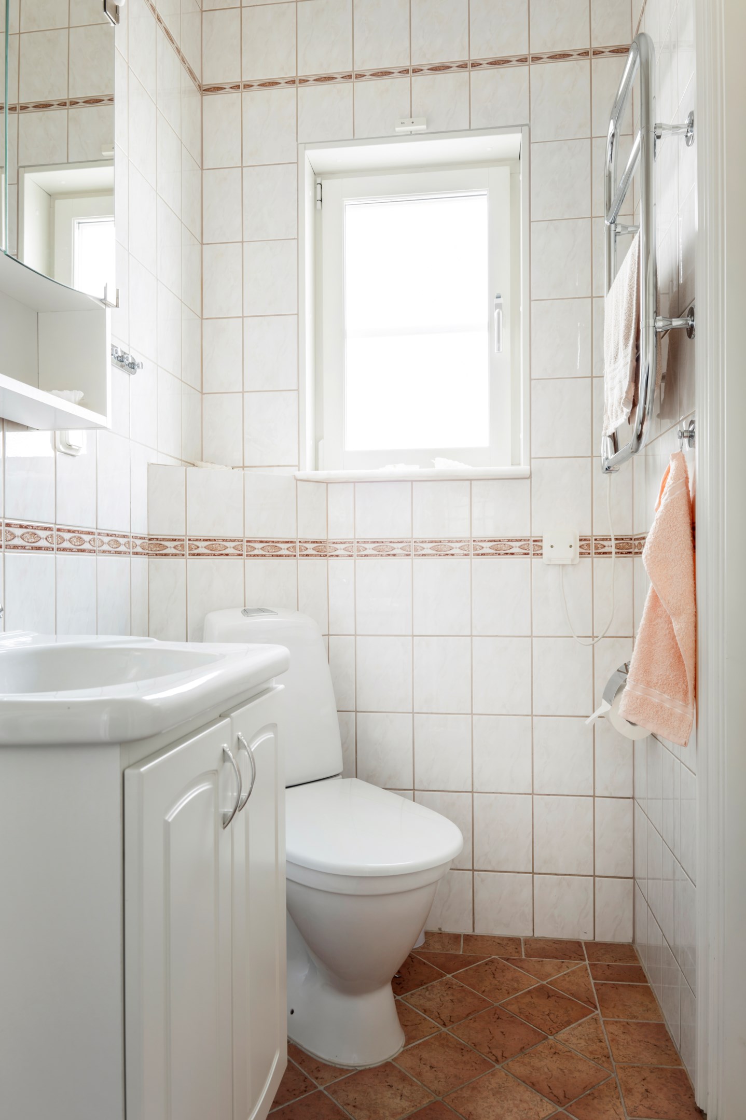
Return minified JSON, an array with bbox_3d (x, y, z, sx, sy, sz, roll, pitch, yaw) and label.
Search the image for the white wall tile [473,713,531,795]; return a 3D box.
[{"bbox_3d":[0.334,0.500,1.923,0.149,0.198,0.010,0,0,8],"label":"white wall tile"}]

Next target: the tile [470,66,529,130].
[{"bbox_3d":[0.325,-1.185,1.916,0.150,0.151,0.009,0,0,8],"label":"tile"}]

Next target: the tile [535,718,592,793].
[{"bbox_3d":[0.484,0.499,1.901,0.149,0.199,0.010,0,0,8],"label":"tile"}]

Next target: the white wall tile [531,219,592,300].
[{"bbox_3d":[0.476,-0.760,1.892,0.149,0.199,0.009,0,0,8],"label":"white wall tile"}]

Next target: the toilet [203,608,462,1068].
[{"bbox_3d":[-0.092,0.539,1.583,0.384,0.841,0.646,0,0,-37],"label":"toilet"}]

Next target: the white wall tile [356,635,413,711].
[{"bbox_3d":[0.030,0.300,1.974,0.149,0.199,0.010,0,0,8],"label":"white wall tile"}]

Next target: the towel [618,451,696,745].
[{"bbox_3d":[0.518,0.062,1.386,0.111,0.515,0.237,0,0,8],"label":"towel"}]

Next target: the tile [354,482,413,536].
[{"bbox_3d":[0.029,-0.130,1.962,0.150,0.149,0.009,0,0,8],"label":"tile"}]

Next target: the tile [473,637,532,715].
[{"bbox_3d":[0.333,0.298,1.922,0.149,0.199,0.010,0,0,8],"label":"tile"}]

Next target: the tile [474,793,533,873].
[{"bbox_3d":[0.334,0.701,1.923,0.149,0.198,0.010,0,0,8],"label":"tile"}]

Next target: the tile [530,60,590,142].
[{"bbox_3d":[0.476,-1.162,1.898,0.149,0.196,0.010,0,0,8],"label":"tile"}]

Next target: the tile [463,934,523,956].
[{"bbox_3d":[0.301,0.976,1.879,0.148,0.010,0.093,0,0,8],"label":"tile"}]

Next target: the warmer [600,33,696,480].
[{"bbox_3d":[0.557,-0.610,1.541,0.093,0.828,0.417,0,0,8],"label":"warmer"}]

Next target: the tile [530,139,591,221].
[{"bbox_3d":[0.480,-0.972,1.915,0.149,0.198,0.010,0,0,8],"label":"tile"}]

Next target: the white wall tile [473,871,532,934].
[{"bbox_3d":[0.335,0.883,1.924,0.149,0.159,0.010,0,0,8],"label":"white wall tile"}]

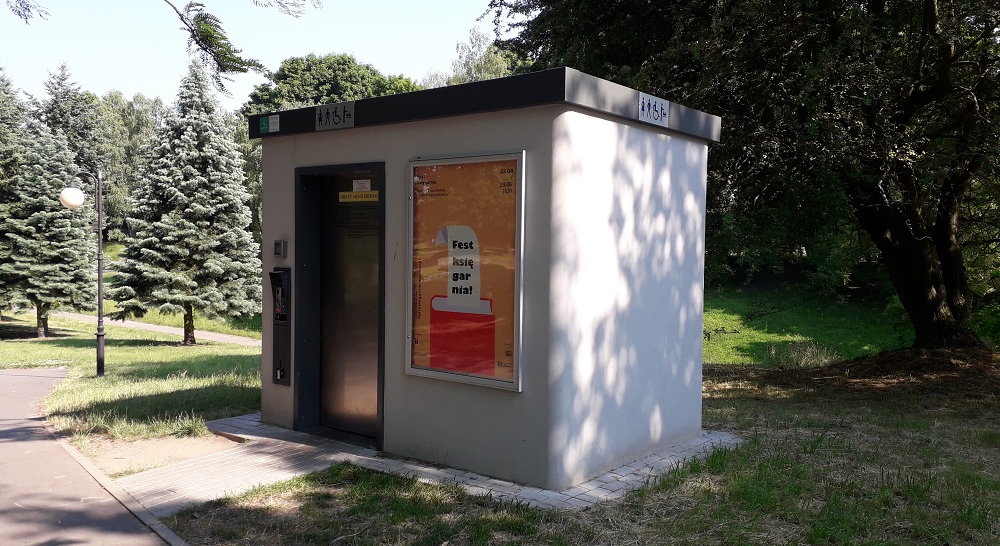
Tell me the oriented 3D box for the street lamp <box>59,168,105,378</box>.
[{"bbox_3d":[-7.758,0.012,14.507,0.764,3.882,0.395,0,2,-24],"label":"street lamp"}]

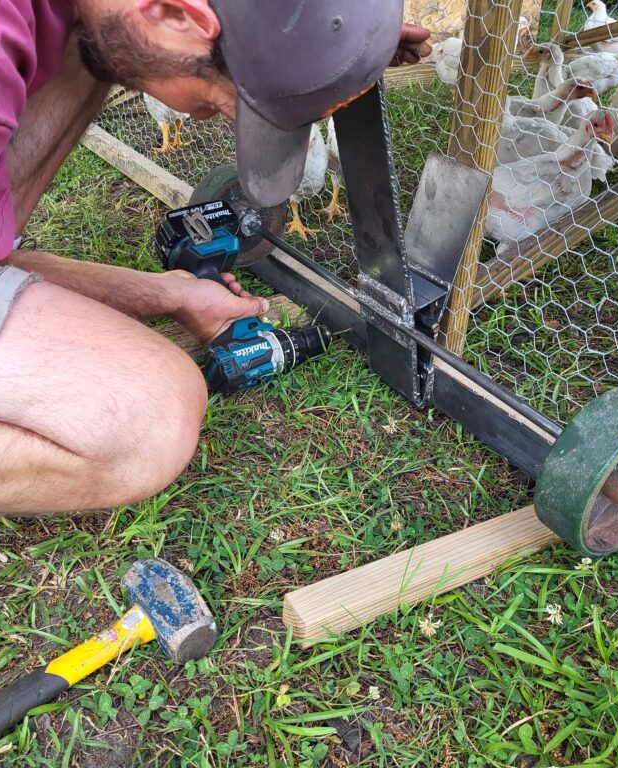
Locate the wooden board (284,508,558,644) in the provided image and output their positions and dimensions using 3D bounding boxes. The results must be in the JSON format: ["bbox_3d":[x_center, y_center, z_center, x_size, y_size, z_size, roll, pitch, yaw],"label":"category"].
[{"bbox_3d":[0.143,0.179,0.773,0.352,0.026,0.038,-13,35,-25],"label":"wooden board"}]

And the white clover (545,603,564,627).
[{"bbox_3d":[0.225,0.211,0.703,0.018,0.019,0.018,2,31,-1],"label":"white clover"}]

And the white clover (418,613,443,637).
[{"bbox_3d":[0.108,0.215,0.687,0.021,0.019,0.021,2,31,-1],"label":"white clover"}]

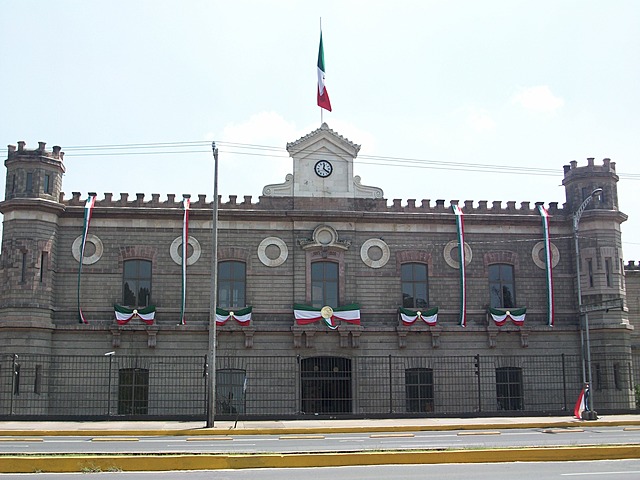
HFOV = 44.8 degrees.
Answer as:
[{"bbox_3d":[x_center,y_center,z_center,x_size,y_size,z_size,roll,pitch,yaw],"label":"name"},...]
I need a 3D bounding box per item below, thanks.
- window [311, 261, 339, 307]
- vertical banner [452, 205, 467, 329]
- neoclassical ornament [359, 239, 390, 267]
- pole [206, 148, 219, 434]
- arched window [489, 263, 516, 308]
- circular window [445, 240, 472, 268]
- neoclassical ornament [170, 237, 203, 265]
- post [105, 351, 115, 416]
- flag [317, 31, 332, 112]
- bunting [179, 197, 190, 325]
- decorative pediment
[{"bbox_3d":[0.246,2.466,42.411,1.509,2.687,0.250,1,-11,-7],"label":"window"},{"bbox_3d":[8.301,1.498,46.280,0.552,7.299,0.450,1,-11,-7],"label":"vertical banner"},{"bbox_3d":[2.634,0.661,36.682,1.463,1.433,0.200,1,-10,-7],"label":"neoclassical ornament"},{"bbox_3d":[-4.318,1.629,31.515,0.272,11.655,0.260,1,-11,-7],"label":"pole"},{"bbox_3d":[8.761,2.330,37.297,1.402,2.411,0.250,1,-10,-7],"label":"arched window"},{"bbox_3d":[7.699,0.837,43.347,1.649,1.611,0.200,1,-11,-7],"label":"circular window"},{"bbox_3d":[-7.305,0.631,42.528,1.660,1.630,0.200,1,-10,-7],"label":"neoclassical ornament"},{"bbox_3d":[-10.156,6.924,37.403,0.471,3.079,0.400,1,-11,-7],"label":"post"},{"bbox_3d":[0.303,-10.894,49.999,0.960,5.552,0.700,1,-11,-7],"label":"flag"},{"bbox_3d":[-7.623,1.120,43.847,0.420,7.276,0.300,1,-10,-7],"label":"bunting"},{"bbox_3d":[0.118,-4.527,44.672,6.756,3.964,1.200,1,-10,-7],"label":"decorative pediment"}]

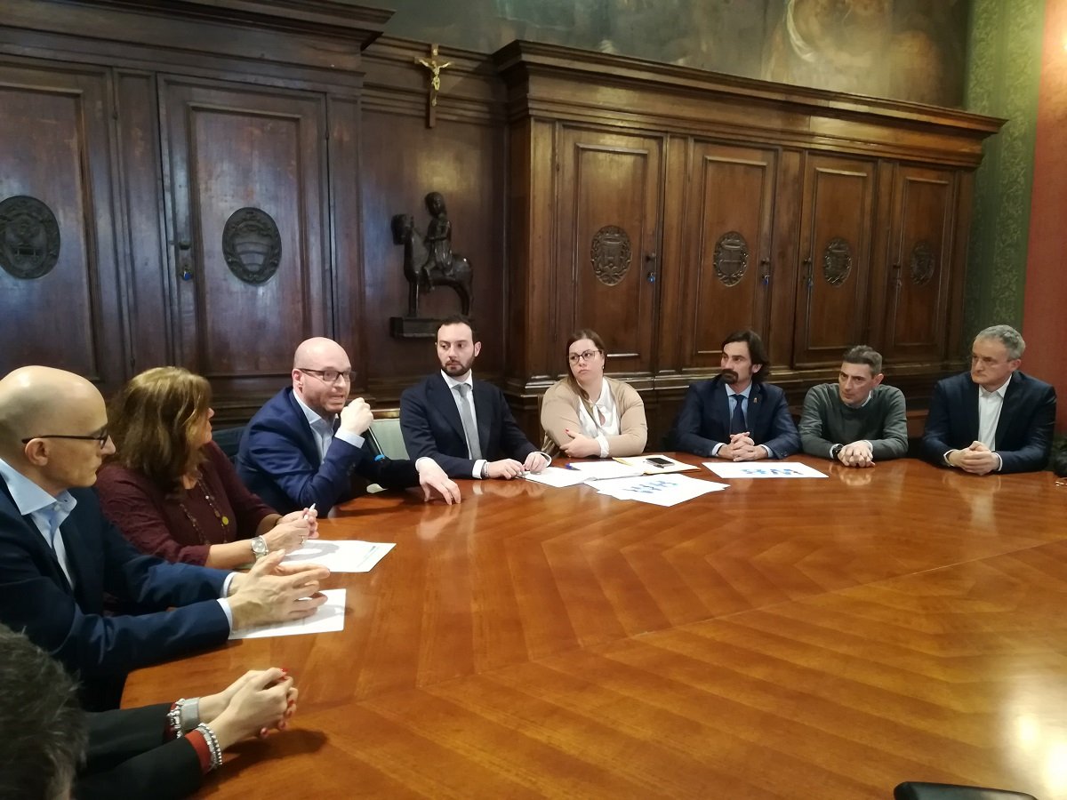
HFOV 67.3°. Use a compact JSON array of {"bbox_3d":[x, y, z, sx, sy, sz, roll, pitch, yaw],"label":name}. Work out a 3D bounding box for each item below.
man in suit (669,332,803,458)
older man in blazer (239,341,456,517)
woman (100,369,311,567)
[{"bbox_3d":[0.882,0.332,3.568,0.560,1.270,0.780,1,7,7],"label":"man in suit"},{"bbox_3d":[-0.681,0.439,2.633,0.750,1.280,0.600,7,10,41],"label":"older man in blazer"},{"bbox_3d":[-0.945,0.523,2.211,0.700,1.220,0.530,3,8,22],"label":"woman"}]

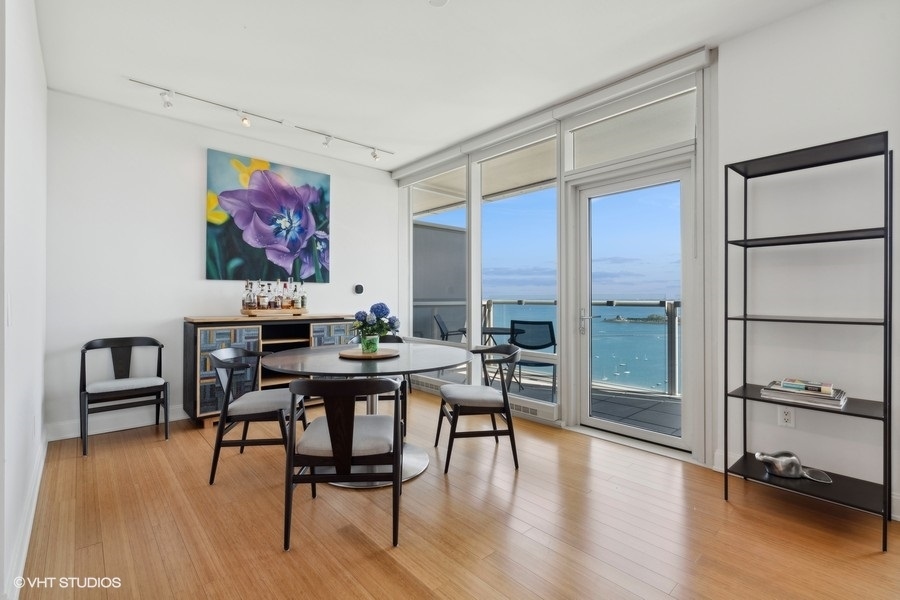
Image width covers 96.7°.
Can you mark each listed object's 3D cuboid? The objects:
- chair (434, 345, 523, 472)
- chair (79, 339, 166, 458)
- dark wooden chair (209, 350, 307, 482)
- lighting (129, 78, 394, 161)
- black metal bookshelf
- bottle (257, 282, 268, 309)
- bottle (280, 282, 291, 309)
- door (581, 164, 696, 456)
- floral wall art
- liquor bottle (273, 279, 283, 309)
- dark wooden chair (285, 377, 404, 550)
[{"bbox_3d":[0.208,0.705,2.784,0.550,0.770,0.515,0,0,-8],"label":"chair"},{"bbox_3d":[-2.566,0.705,3.147,0.515,0.770,0.540,0,0,-42],"label":"chair"},{"bbox_3d":[-1.254,0.705,2.625,0.550,0.770,0.515,0,0,-7],"label":"dark wooden chair"},{"bbox_3d":[-1.536,-1.590,3.794,2.352,0.123,0.112,0,0,-43],"label":"lighting"},{"bbox_3d":[1.871,0.182,2.119,0.409,1.854,0.610,0,0,-43],"label":"black metal bookshelf"},{"bbox_3d":[-1.806,-0.029,3.858,0.100,0.260,0.100,0,0,-40],"label":"bottle"},{"bbox_3d":[-1.644,-0.038,4.022,0.098,0.266,0.098,0,0,-40],"label":"bottle"},{"bbox_3d":[1.458,0.073,3.203,0.062,2.066,0.879,0,0,-43],"label":"door"},{"bbox_3d":[-1.810,-0.793,4.112,1.205,1.215,0.040,0,0,-40],"label":"floral wall art"},{"bbox_3d":[-1.711,-0.057,3.980,0.088,0.303,0.088,0,0,-40],"label":"liquor bottle"},{"bbox_3d":[-0.501,0.738,2.020,0.513,0.750,0.521,0,0,-3],"label":"dark wooden chair"}]

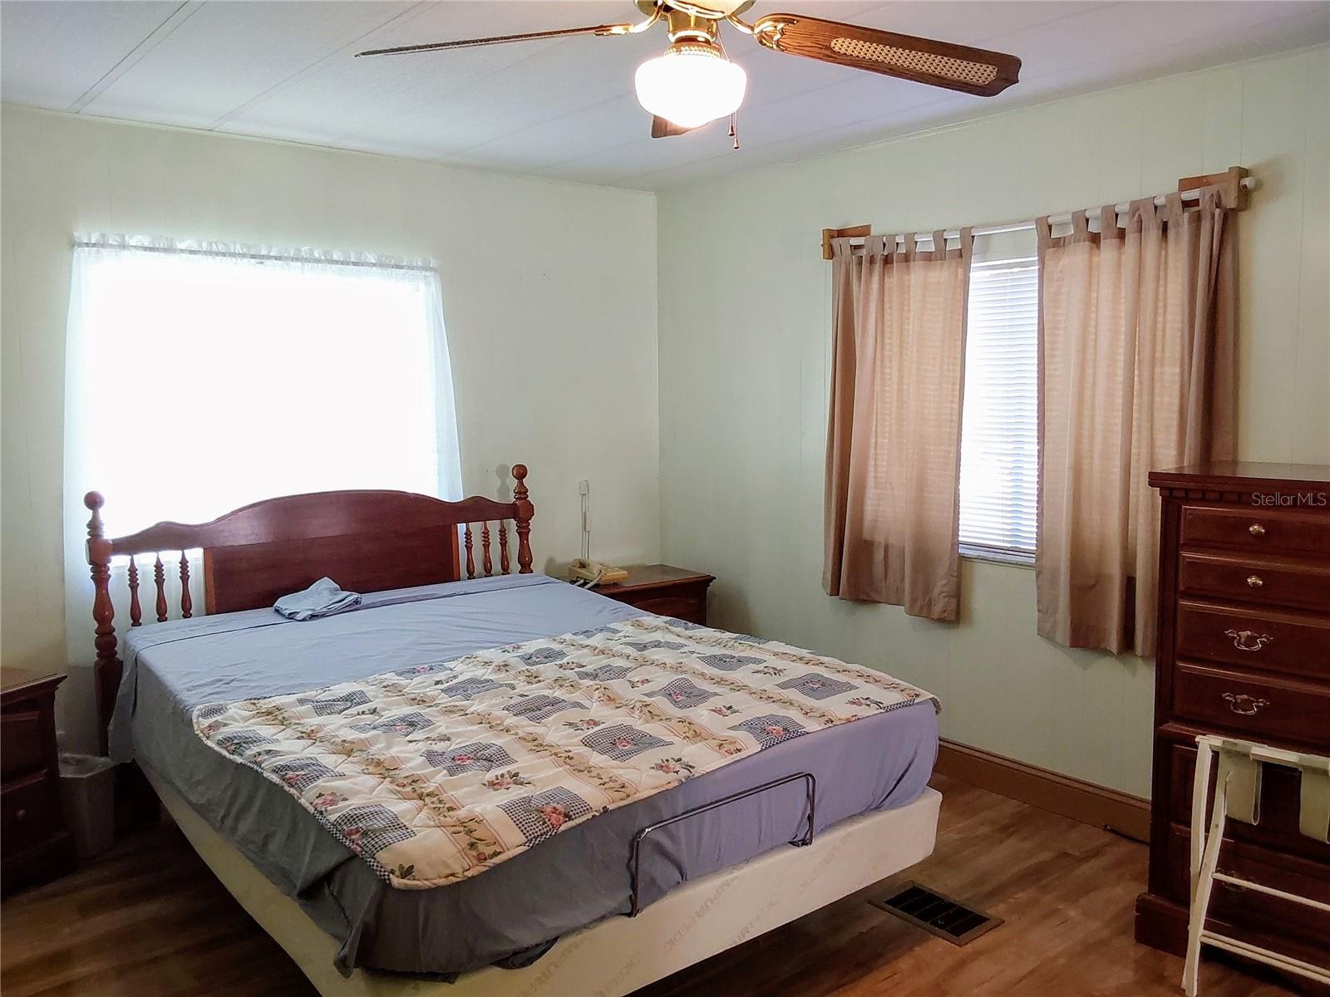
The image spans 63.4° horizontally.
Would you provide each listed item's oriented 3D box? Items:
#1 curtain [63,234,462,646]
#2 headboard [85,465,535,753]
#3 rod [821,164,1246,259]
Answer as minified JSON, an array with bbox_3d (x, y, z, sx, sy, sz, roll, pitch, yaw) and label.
[{"bbox_3d":[-1.348,-0.203,3.780,1.410,1.331,0.070,-6,8,-41],"label":"curtain"},{"bbox_3d":[-1.160,0.479,3.924,1.659,1.127,0.089,-6,8,-41],"label":"headboard"},{"bbox_3d":[1.117,-0.909,3.522,0.089,0.119,1.529,-6,8,-41],"label":"rod"}]

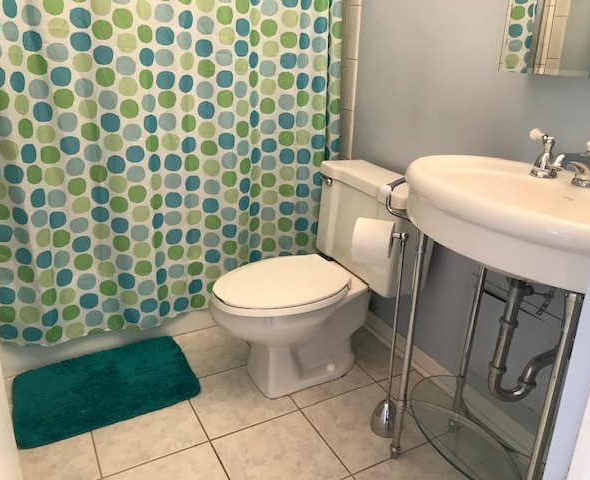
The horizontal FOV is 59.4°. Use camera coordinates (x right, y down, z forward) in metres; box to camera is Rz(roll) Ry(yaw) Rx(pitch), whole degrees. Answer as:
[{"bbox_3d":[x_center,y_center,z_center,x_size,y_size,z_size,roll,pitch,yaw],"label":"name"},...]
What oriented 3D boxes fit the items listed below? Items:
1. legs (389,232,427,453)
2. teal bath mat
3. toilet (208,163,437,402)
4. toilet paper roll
[{"bbox_3d":[0.309,0.312,1.422,0.030,0.735,0.030,-10,25,-26],"label":"legs"},{"bbox_3d":[-0.682,0.517,1.861,0.594,0.024,0.425,-11,24,-26],"label":"teal bath mat"},{"bbox_3d":[0.042,0.153,1.842,0.722,0.722,0.492,-11,24,-26],"label":"toilet"},{"bbox_3d":[0.220,-0.004,1.441,0.102,0.107,0.107,8,23,18],"label":"toilet paper roll"}]

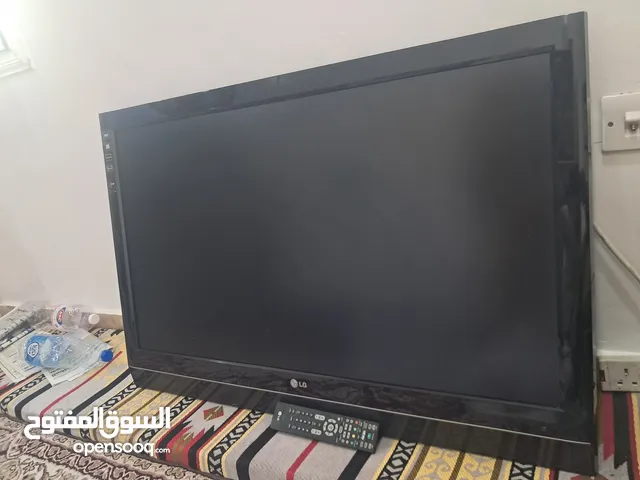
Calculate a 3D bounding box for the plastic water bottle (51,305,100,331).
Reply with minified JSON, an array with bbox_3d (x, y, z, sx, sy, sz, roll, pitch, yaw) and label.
[{"bbox_3d":[-0.777,0.250,1.592,0.200,0.072,0.072,-1,17,30],"label":"plastic water bottle"}]

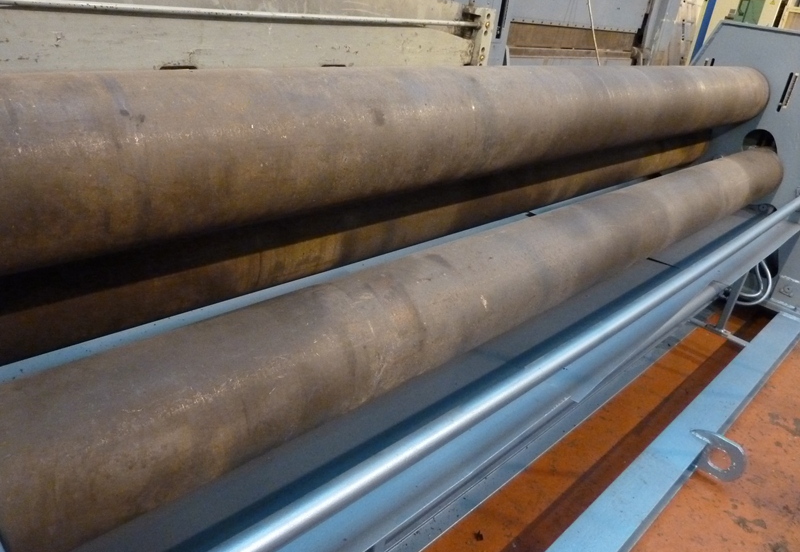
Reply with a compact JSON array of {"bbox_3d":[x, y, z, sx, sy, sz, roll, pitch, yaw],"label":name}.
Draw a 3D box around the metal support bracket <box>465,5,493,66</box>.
[{"bbox_3d":[0.501,-1.435,3.525,0.100,0.370,0.080,-18,35,-41],"label":"metal support bracket"}]

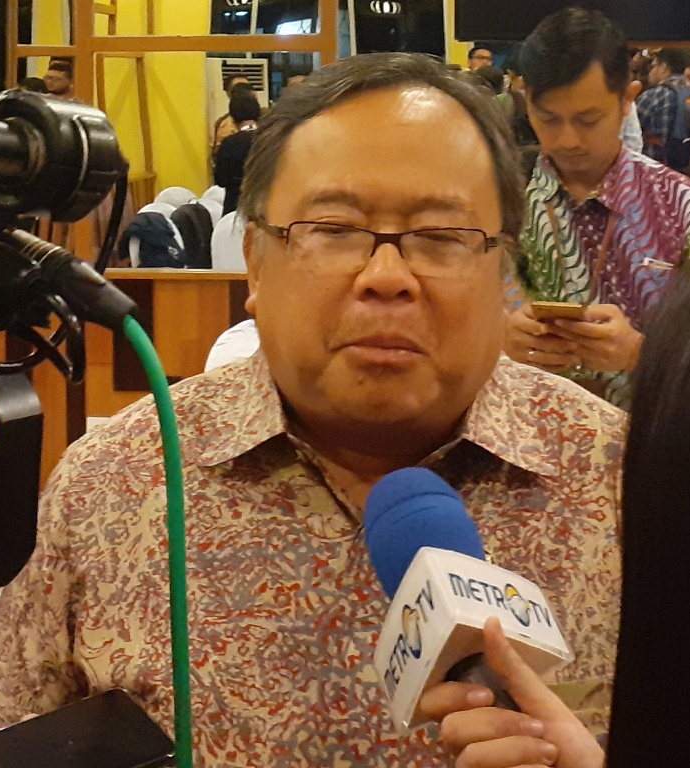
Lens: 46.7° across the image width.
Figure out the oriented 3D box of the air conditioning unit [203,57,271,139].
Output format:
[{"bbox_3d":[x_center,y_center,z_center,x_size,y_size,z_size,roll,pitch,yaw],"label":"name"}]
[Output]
[{"bbox_3d":[-1.010,-2.195,7.725,0.530,1.800,0.360,-8,16,-27],"label":"air conditioning unit"}]

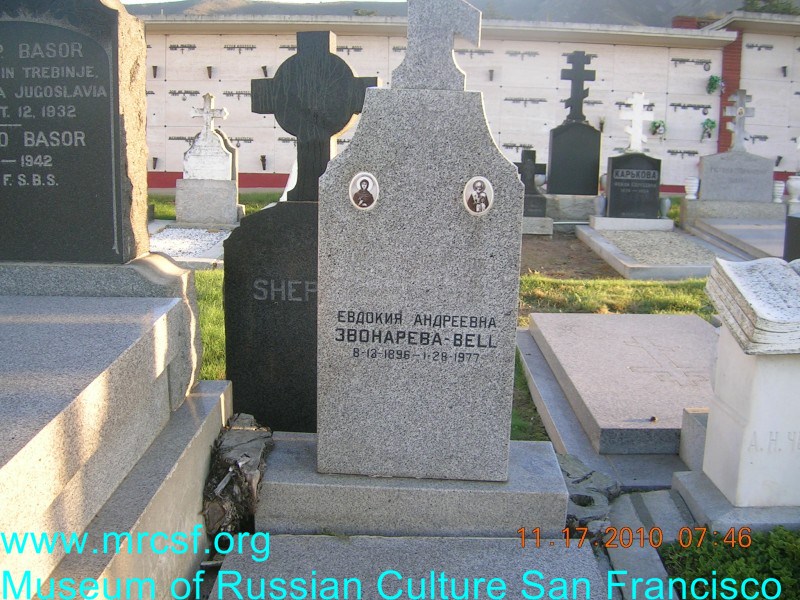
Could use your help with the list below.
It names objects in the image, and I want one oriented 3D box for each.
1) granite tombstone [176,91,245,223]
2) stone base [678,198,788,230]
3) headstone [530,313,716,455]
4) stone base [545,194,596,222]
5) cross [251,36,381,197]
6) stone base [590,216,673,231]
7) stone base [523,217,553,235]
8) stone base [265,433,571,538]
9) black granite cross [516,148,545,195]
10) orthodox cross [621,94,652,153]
[{"bbox_3d":[-1.963,-1.466,8.396,0.670,1.329,0.320,2,10,3],"label":"granite tombstone"},{"bbox_3d":[3.717,-0.969,9.046,1.117,0.293,0.320,2,10,4],"label":"stone base"},{"bbox_3d":[1.153,0.308,3.592,0.936,0.094,1.821,2,11,1],"label":"headstone"},{"bbox_3d":[1.998,-1.076,9.513,0.662,0.330,0.320,2,10,3],"label":"stone base"},{"bbox_3d":[-0.299,-0.655,2.917,0.456,0.599,0.130,2,10,6],"label":"cross"},{"bbox_3d":[2.427,-0.806,8.482,0.816,0.120,0.290,2,10,3],"label":"stone base"},{"bbox_3d":[1.315,-0.783,8.439,0.514,0.180,0.300,2,10,3],"label":"stone base"},{"bbox_3d":[0.036,0.577,2.550,0.915,0.157,0.367,2,14,2],"label":"stone base"},{"bbox_3d":[1.334,-1.321,8.374,0.344,0.471,0.160,2,10,3],"label":"black granite cross"},{"bbox_3d":[2.414,-1.812,8.293,0.336,0.610,0.120,2,10,3],"label":"orthodox cross"}]

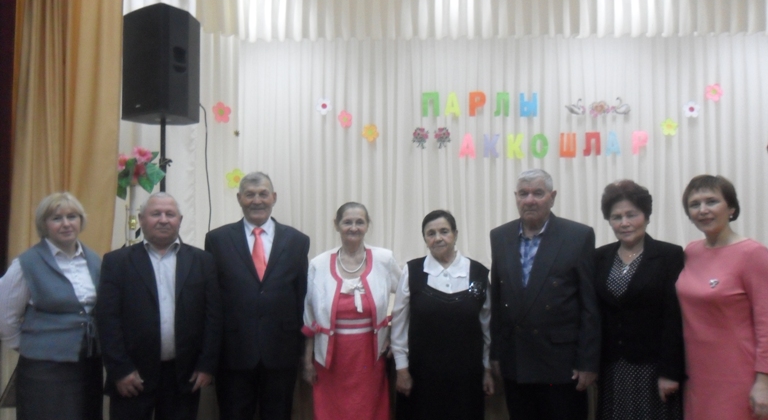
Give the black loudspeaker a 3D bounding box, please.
[{"bbox_3d":[-1.475,-0.950,4.060,0.430,0.700,0.385,-1,-2,28],"label":"black loudspeaker"}]

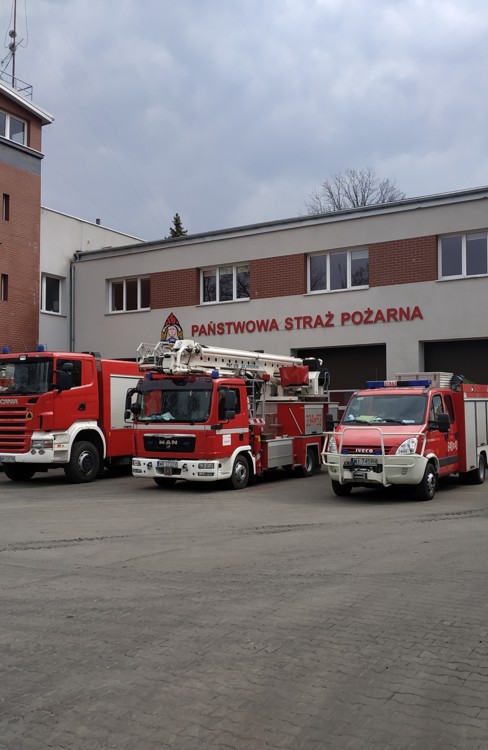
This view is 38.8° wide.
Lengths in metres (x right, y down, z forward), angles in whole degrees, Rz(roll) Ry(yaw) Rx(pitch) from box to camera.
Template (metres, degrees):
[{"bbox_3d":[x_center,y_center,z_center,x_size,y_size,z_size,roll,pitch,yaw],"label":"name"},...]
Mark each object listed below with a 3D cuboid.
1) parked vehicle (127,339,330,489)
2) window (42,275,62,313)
[{"bbox_3d":[-0.077,1.018,17.334,2.450,3.200,7.200,-2,-4,31],"label":"parked vehicle"},{"bbox_3d":[-7.797,-3.280,28.255,0.140,1.520,1.080,-2,-4,31],"label":"window"}]

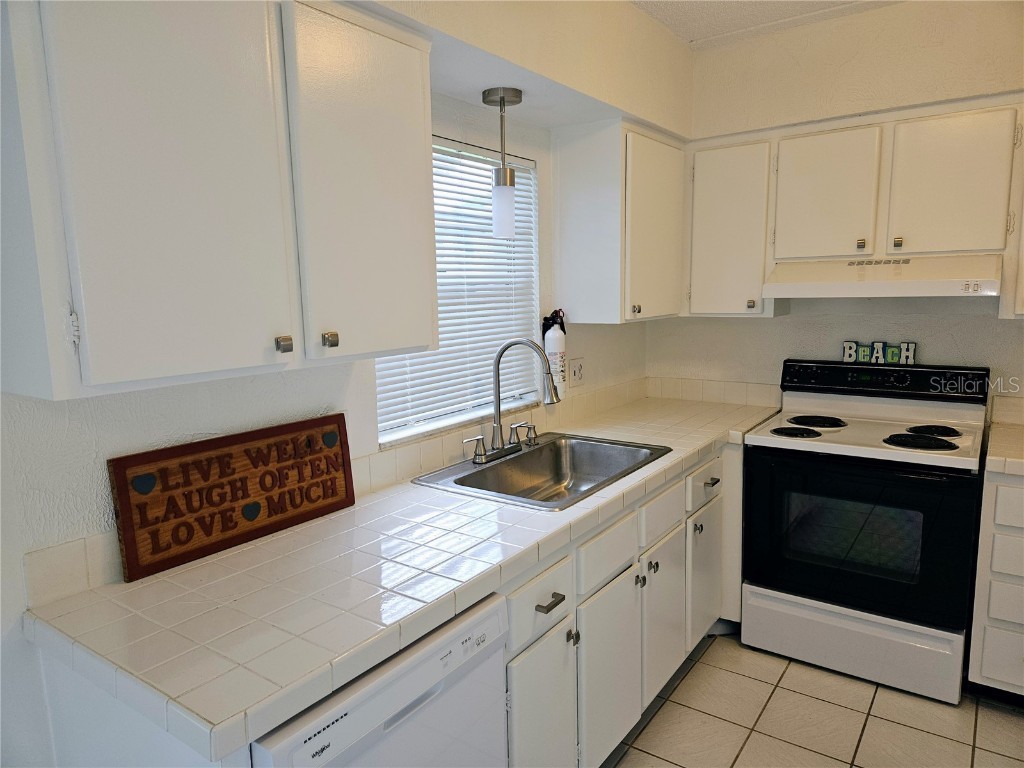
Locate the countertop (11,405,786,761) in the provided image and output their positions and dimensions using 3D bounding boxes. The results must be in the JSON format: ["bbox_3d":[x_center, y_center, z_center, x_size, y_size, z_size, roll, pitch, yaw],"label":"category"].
[{"bbox_3d":[0.168,0.302,2.241,0.675,0.056,2.832,5,10,35],"label":"countertop"}]

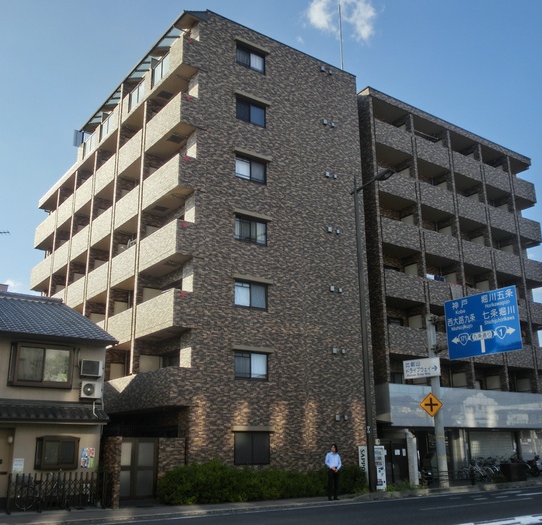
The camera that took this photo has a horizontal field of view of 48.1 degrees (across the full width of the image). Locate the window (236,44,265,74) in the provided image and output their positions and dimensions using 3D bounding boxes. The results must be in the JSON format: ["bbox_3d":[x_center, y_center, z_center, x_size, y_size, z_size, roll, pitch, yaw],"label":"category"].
[{"bbox_3d":[-0.946,-9.336,27.874,1.588,1.078,0.154,11,-21,-35],"label":"window"}]

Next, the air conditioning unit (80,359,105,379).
[{"bbox_3d":[-6.097,3.597,20.568,0.699,0.519,0.280,11,-20,-35],"label":"air conditioning unit"}]

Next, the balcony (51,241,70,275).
[{"bbox_3d":[-11.732,-0.232,35.059,0.790,1.375,3.080,11,-21,-35],"label":"balcony"}]

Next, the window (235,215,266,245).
[{"bbox_3d":[-0.863,-1.367,26.211,1.654,1.091,0.150,11,-20,-35],"label":"window"}]

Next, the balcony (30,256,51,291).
[{"bbox_3d":[-13.747,0.657,37.934,1.250,1.481,3.880,12,-21,-35],"label":"balcony"}]

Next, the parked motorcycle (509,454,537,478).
[{"bbox_3d":[12.805,10.224,30.636,0.680,1.080,1.750,7,-18,-23],"label":"parked motorcycle"}]

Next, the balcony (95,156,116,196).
[{"bbox_3d":[-8.030,-4.296,31.456,1.250,1.310,2.973,12,-21,-35],"label":"balcony"}]

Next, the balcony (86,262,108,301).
[{"bbox_3d":[-7.954,1.023,29.782,1.250,1.300,2.922,12,-21,-35],"label":"balcony"}]

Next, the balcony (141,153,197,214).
[{"bbox_3d":[-4.314,-3.221,25.469,0.790,1.375,3.360,11,-21,-35],"label":"balcony"}]

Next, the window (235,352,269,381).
[{"bbox_3d":[-0.799,4.197,24.562,1.654,1.112,0.150,11,-20,-35],"label":"window"}]

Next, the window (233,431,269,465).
[{"bbox_3d":[-0.735,7.052,23.021,1.641,1.212,0.150,12,-21,-35],"label":"window"}]

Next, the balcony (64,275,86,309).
[{"bbox_3d":[-9.739,1.747,32.046,1.250,1.300,3.023,12,-21,-35],"label":"balcony"}]

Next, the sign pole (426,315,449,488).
[{"bbox_3d":[7.008,5.724,25.678,0.380,7.100,0.380,11,-21,-35],"label":"sign pole"}]

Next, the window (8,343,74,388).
[{"bbox_3d":[-7.048,3.219,18.713,1.820,1.289,0.400,12,-21,-35],"label":"window"}]

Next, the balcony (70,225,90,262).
[{"bbox_3d":[-10.167,-1.032,33.801,0.806,1.418,3.162,11,-20,-35],"label":"balcony"}]

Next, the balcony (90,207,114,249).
[{"bbox_3d":[-8.114,-1.689,30.382,0.790,1.375,2.996,11,-21,-35],"label":"balcony"}]

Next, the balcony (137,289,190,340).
[{"bbox_3d":[-4.362,2.183,24.628,0.806,1.459,3.448,11,-20,-35],"label":"balcony"}]

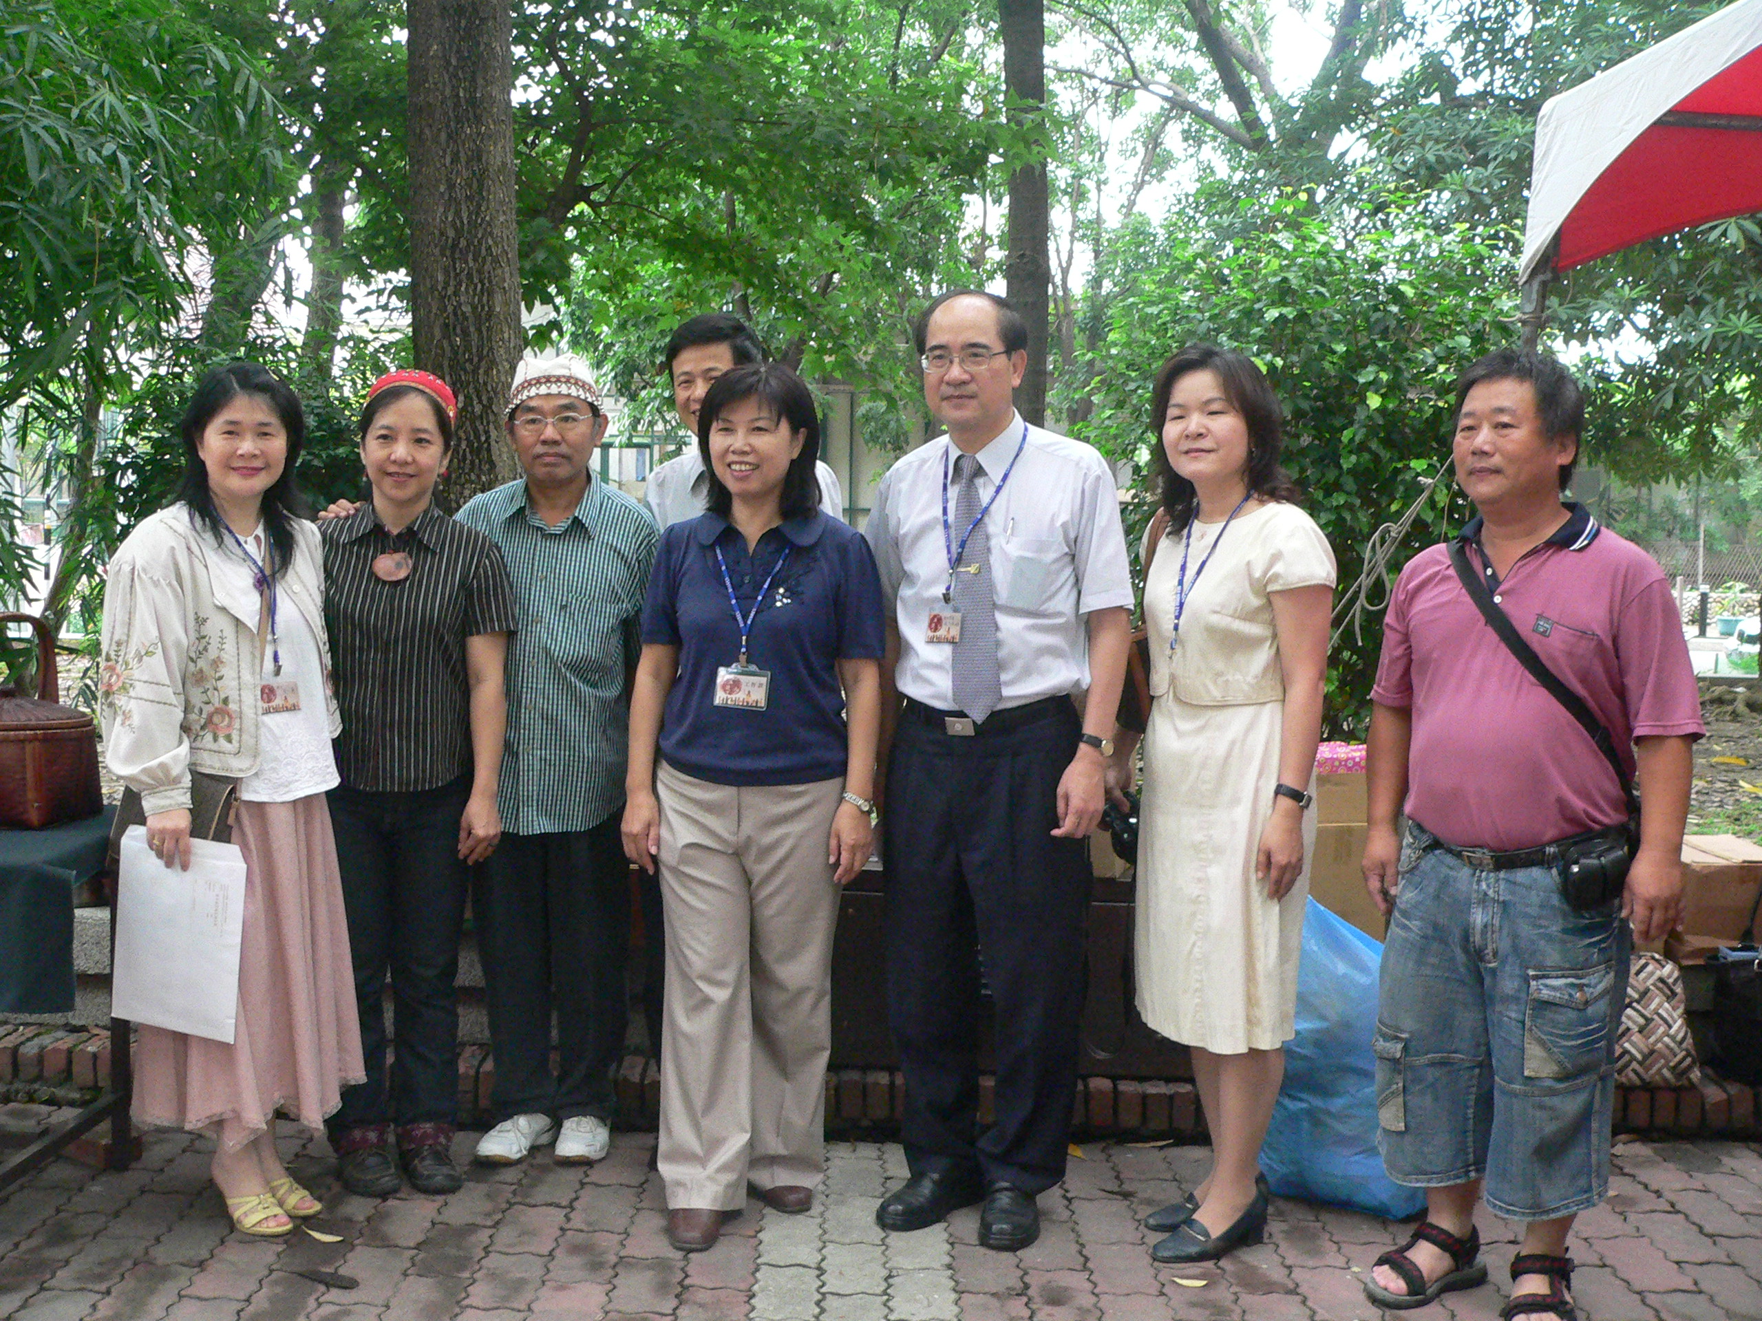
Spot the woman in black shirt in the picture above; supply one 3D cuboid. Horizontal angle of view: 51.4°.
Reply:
[{"bbox_3d":[-0.926,0.233,3.622,0.460,1.590,0.290,1,4,-2],"label":"woman in black shirt"}]

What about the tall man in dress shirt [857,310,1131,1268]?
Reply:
[{"bbox_3d":[0.215,0.191,3.465,0.540,1.750,0.330,3,5,23],"label":"tall man in dress shirt"}]

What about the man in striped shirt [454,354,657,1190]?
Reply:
[{"bbox_3d":[-0.671,0.202,3.775,0.520,1.640,0.310,2,4,12],"label":"man in striped shirt"}]

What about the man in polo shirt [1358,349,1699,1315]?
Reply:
[{"bbox_3d":[1.113,0.284,3.163,0.590,1.650,0.370,5,6,42],"label":"man in polo shirt"}]

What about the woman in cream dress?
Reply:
[{"bbox_3d":[0.623,0.256,3.390,0.340,1.650,0.460,-2,6,-40],"label":"woman in cream dress"}]

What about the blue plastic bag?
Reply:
[{"bbox_3d":[0.932,0.775,3.730,0.400,0.590,0.400,2,5,15],"label":"blue plastic bag"}]

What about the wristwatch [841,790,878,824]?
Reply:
[{"bbox_3d":[-0.040,0.279,3.460,0.060,0.030,0.050,21,7,-34],"label":"wristwatch"}]

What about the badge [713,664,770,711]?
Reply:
[{"bbox_3d":[-0.253,0.048,3.340,0.104,0.084,0.008,5,4,8],"label":"badge"}]

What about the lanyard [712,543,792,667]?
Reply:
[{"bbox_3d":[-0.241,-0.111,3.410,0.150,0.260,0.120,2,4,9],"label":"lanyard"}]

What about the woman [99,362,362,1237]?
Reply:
[{"bbox_3d":[-1.216,0.247,3.425,0.510,1.580,0.380,-1,5,-28],"label":"woman"}]

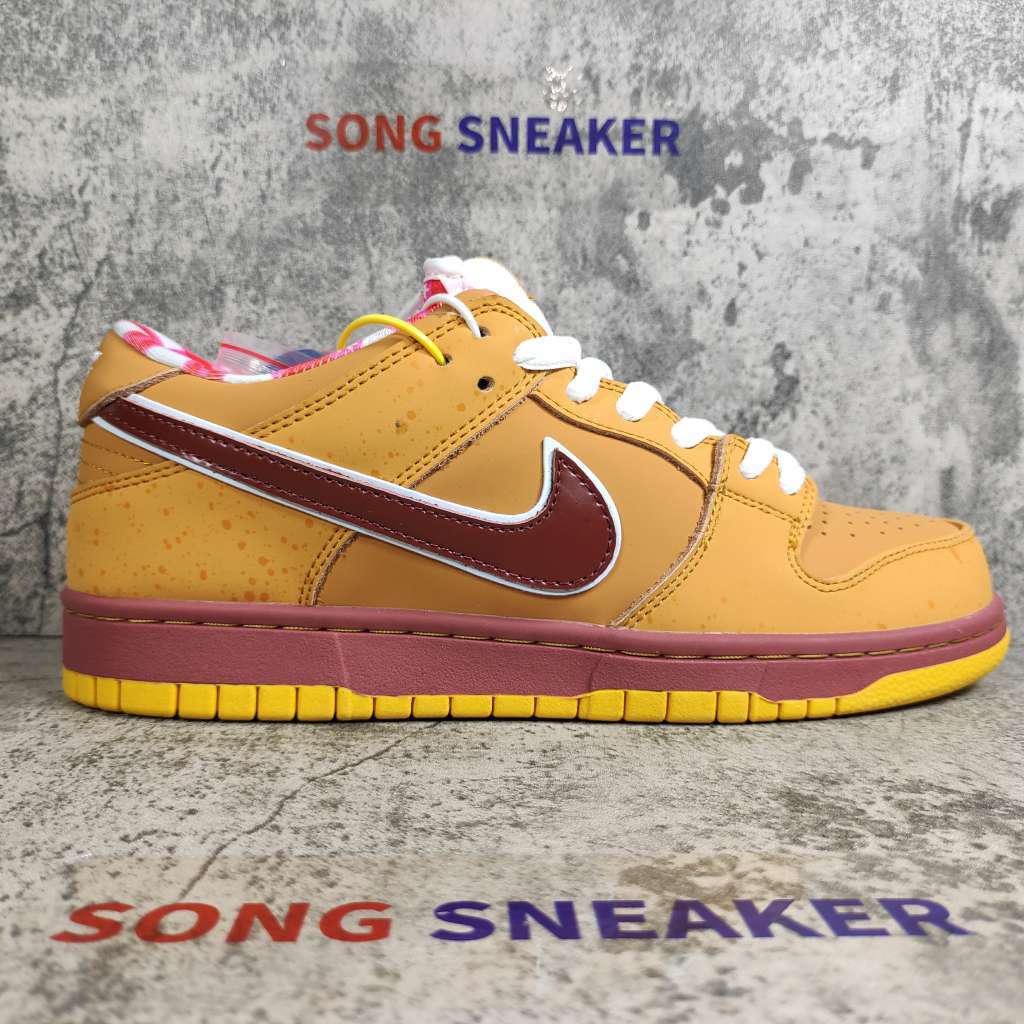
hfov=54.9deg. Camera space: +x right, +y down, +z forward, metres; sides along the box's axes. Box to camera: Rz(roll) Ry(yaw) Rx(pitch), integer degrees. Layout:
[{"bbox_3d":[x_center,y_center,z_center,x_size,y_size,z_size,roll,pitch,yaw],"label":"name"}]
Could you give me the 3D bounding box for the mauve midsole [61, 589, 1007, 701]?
[{"bbox_3d":[0.010,0.034,0.319,0.291,0.027,0.105,0,4,-2],"label":"mauve midsole"}]

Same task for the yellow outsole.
[{"bbox_3d":[0.010,0.044,0.320,0.293,0.018,0.107,0,4,-2],"label":"yellow outsole"}]

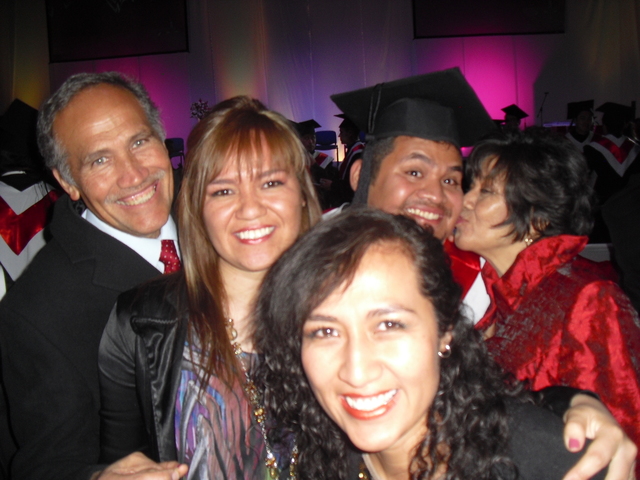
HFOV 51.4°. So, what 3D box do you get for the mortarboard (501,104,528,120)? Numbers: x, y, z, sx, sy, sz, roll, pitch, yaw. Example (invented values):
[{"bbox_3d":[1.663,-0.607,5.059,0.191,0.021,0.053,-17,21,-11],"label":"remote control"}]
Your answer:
[{"bbox_3d":[2.336,-1.480,8.025,0.245,0.115,0.245,31,-16,-19],"label":"mortarboard"}]

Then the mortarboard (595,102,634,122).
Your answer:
[{"bbox_3d":[2.573,-1.081,5.815,0.242,0.115,0.242,12,-5,1],"label":"mortarboard"}]

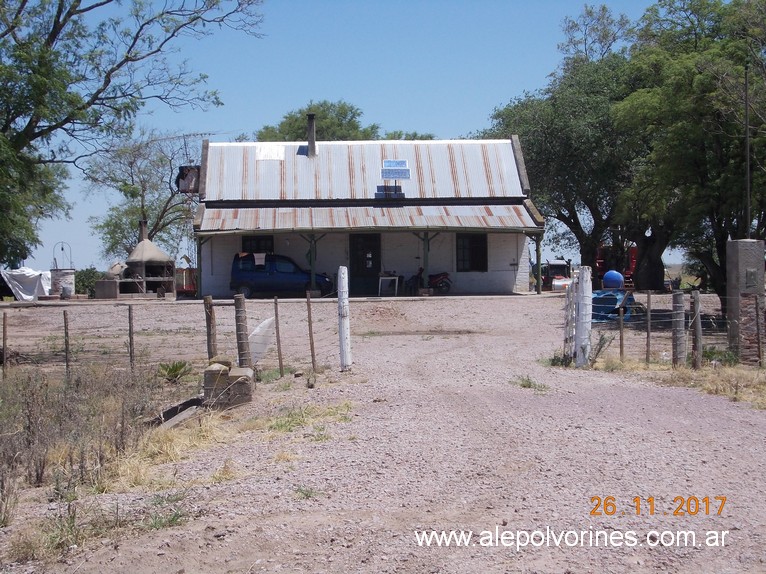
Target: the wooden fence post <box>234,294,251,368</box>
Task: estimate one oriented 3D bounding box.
[{"bbox_3d":[-2.179,0.711,24.407,0.160,1.178,0.160,-5,1,0],"label":"wooden fence post"}]

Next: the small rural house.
[{"bbox_3d":[-0.924,-3.448,66.241,13.600,7.600,10.000,-1,1,-4],"label":"small rural house"}]

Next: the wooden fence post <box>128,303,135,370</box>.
[{"bbox_3d":[-3.931,0.803,24.606,0.070,1.043,0.070,-2,1,0],"label":"wooden fence post"}]

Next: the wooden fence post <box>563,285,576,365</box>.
[{"bbox_3d":[2.962,0.569,24.808,0.170,1.217,0.170,1,1,0],"label":"wooden fence post"}]

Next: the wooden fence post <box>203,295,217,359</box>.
[{"bbox_3d":[-2.717,0.711,24.807,0.140,1.157,0.140,-5,1,0],"label":"wooden fence post"}]

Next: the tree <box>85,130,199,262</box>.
[{"bbox_3d":[-11.484,-3.558,75.000,5.600,7.900,5.400,-1,1,0],"label":"tree"}]

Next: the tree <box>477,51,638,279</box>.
[{"bbox_3d":[8.444,-5.541,76.000,8.200,11.400,8.000,-1,1,0],"label":"tree"}]

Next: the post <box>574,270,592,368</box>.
[{"bbox_3d":[3.120,0.474,24.410,0.190,1.587,0.190,2,1,0],"label":"post"}]

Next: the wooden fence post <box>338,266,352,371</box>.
[{"bbox_3d":[-0.583,0.494,24.410,0.155,1.626,0.155,-2,1,0],"label":"wooden fence post"}]

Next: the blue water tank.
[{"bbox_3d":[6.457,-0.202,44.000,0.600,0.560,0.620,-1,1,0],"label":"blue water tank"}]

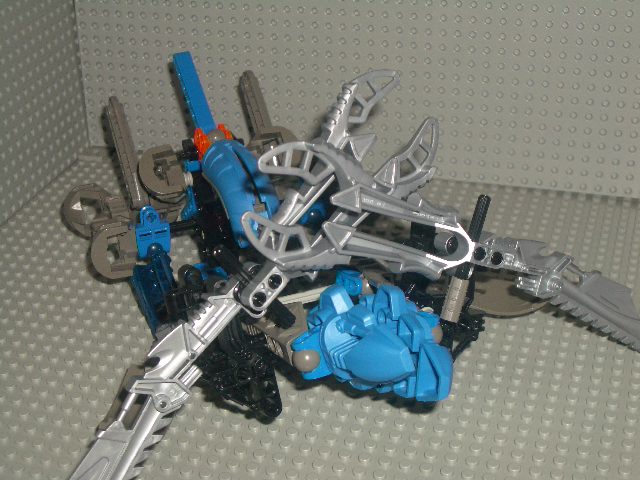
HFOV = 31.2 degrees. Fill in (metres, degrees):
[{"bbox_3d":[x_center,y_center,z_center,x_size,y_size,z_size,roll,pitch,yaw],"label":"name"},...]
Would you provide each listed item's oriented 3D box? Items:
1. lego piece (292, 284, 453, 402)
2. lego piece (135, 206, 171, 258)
[{"bbox_3d":[0.021,0.041,0.441,0.058,0.033,0.033,10,31,22],"label":"lego piece"},{"bbox_3d":[-0.080,-0.003,0.550,0.016,0.024,0.010,-7,14,-18],"label":"lego piece"}]

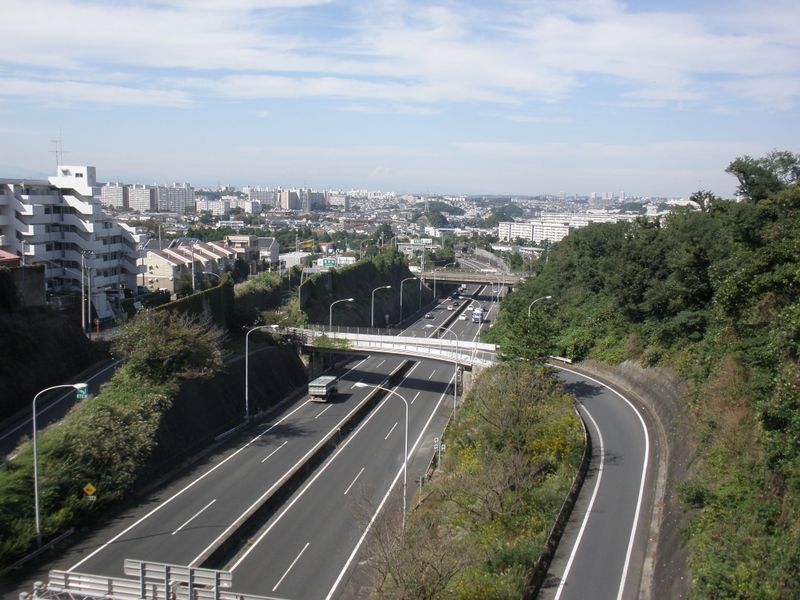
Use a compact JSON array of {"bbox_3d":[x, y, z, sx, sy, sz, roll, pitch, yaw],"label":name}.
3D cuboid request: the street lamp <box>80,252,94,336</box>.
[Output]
[{"bbox_3d":[-41.595,-1.067,114.000,1.900,11.100,0.500,1,7,0],"label":"street lamp"}]

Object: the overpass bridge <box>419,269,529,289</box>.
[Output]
[{"bbox_3d":[25.200,-8.100,300.000,37.000,4.200,14.000,5,8,25],"label":"overpass bridge"}]

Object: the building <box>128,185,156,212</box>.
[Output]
[{"bbox_3d":[-327.599,-128.745,1090.000,12.000,33.000,46.000,-5,10,-44],"label":"building"}]

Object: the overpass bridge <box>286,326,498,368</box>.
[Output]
[{"bbox_3d":[-1.900,6.100,121.000,33.000,3.100,5.600,6,8,34],"label":"overpass bridge"}]

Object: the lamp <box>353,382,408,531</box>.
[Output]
[{"bbox_3d":[-1.439,11.363,61.153,4.127,11.095,0.500,2,7,9],"label":"lamp"}]

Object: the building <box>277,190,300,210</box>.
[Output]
[{"bbox_3d":[-189.071,-168.723,1450.000,22.000,33.000,32.000,-5,10,-44],"label":"building"}]

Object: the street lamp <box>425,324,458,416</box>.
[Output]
[{"bbox_3d":[4.763,8.529,99.681,4.048,11.433,0.500,2,7,9],"label":"street lamp"}]

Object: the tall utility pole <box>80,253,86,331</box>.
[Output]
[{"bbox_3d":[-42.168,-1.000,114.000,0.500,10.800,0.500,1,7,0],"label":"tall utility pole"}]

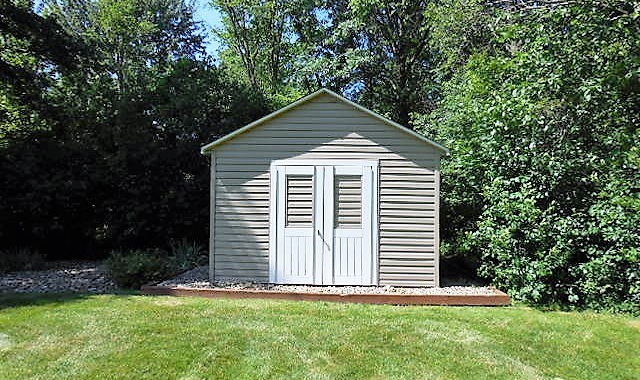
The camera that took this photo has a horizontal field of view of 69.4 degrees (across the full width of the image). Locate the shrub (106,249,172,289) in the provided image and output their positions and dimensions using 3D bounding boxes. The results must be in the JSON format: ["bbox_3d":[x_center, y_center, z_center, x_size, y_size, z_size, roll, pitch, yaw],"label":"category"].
[{"bbox_3d":[-3.141,1.316,8.054,1.080,0.620,0.950,1,-1,3],"label":"shrub"}]

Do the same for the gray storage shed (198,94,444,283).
[{"bbox_3d":[0.147,-0.004,8.940,3.830,3.090,3.500,1,-1,3],"label":"gray storage shed"}]

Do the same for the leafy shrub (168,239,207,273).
[{"bbox_3d":[-2.632,1.258,9.208,0.720,0.680,0.700,1,-1,3],"label":"leafy shrub"}]

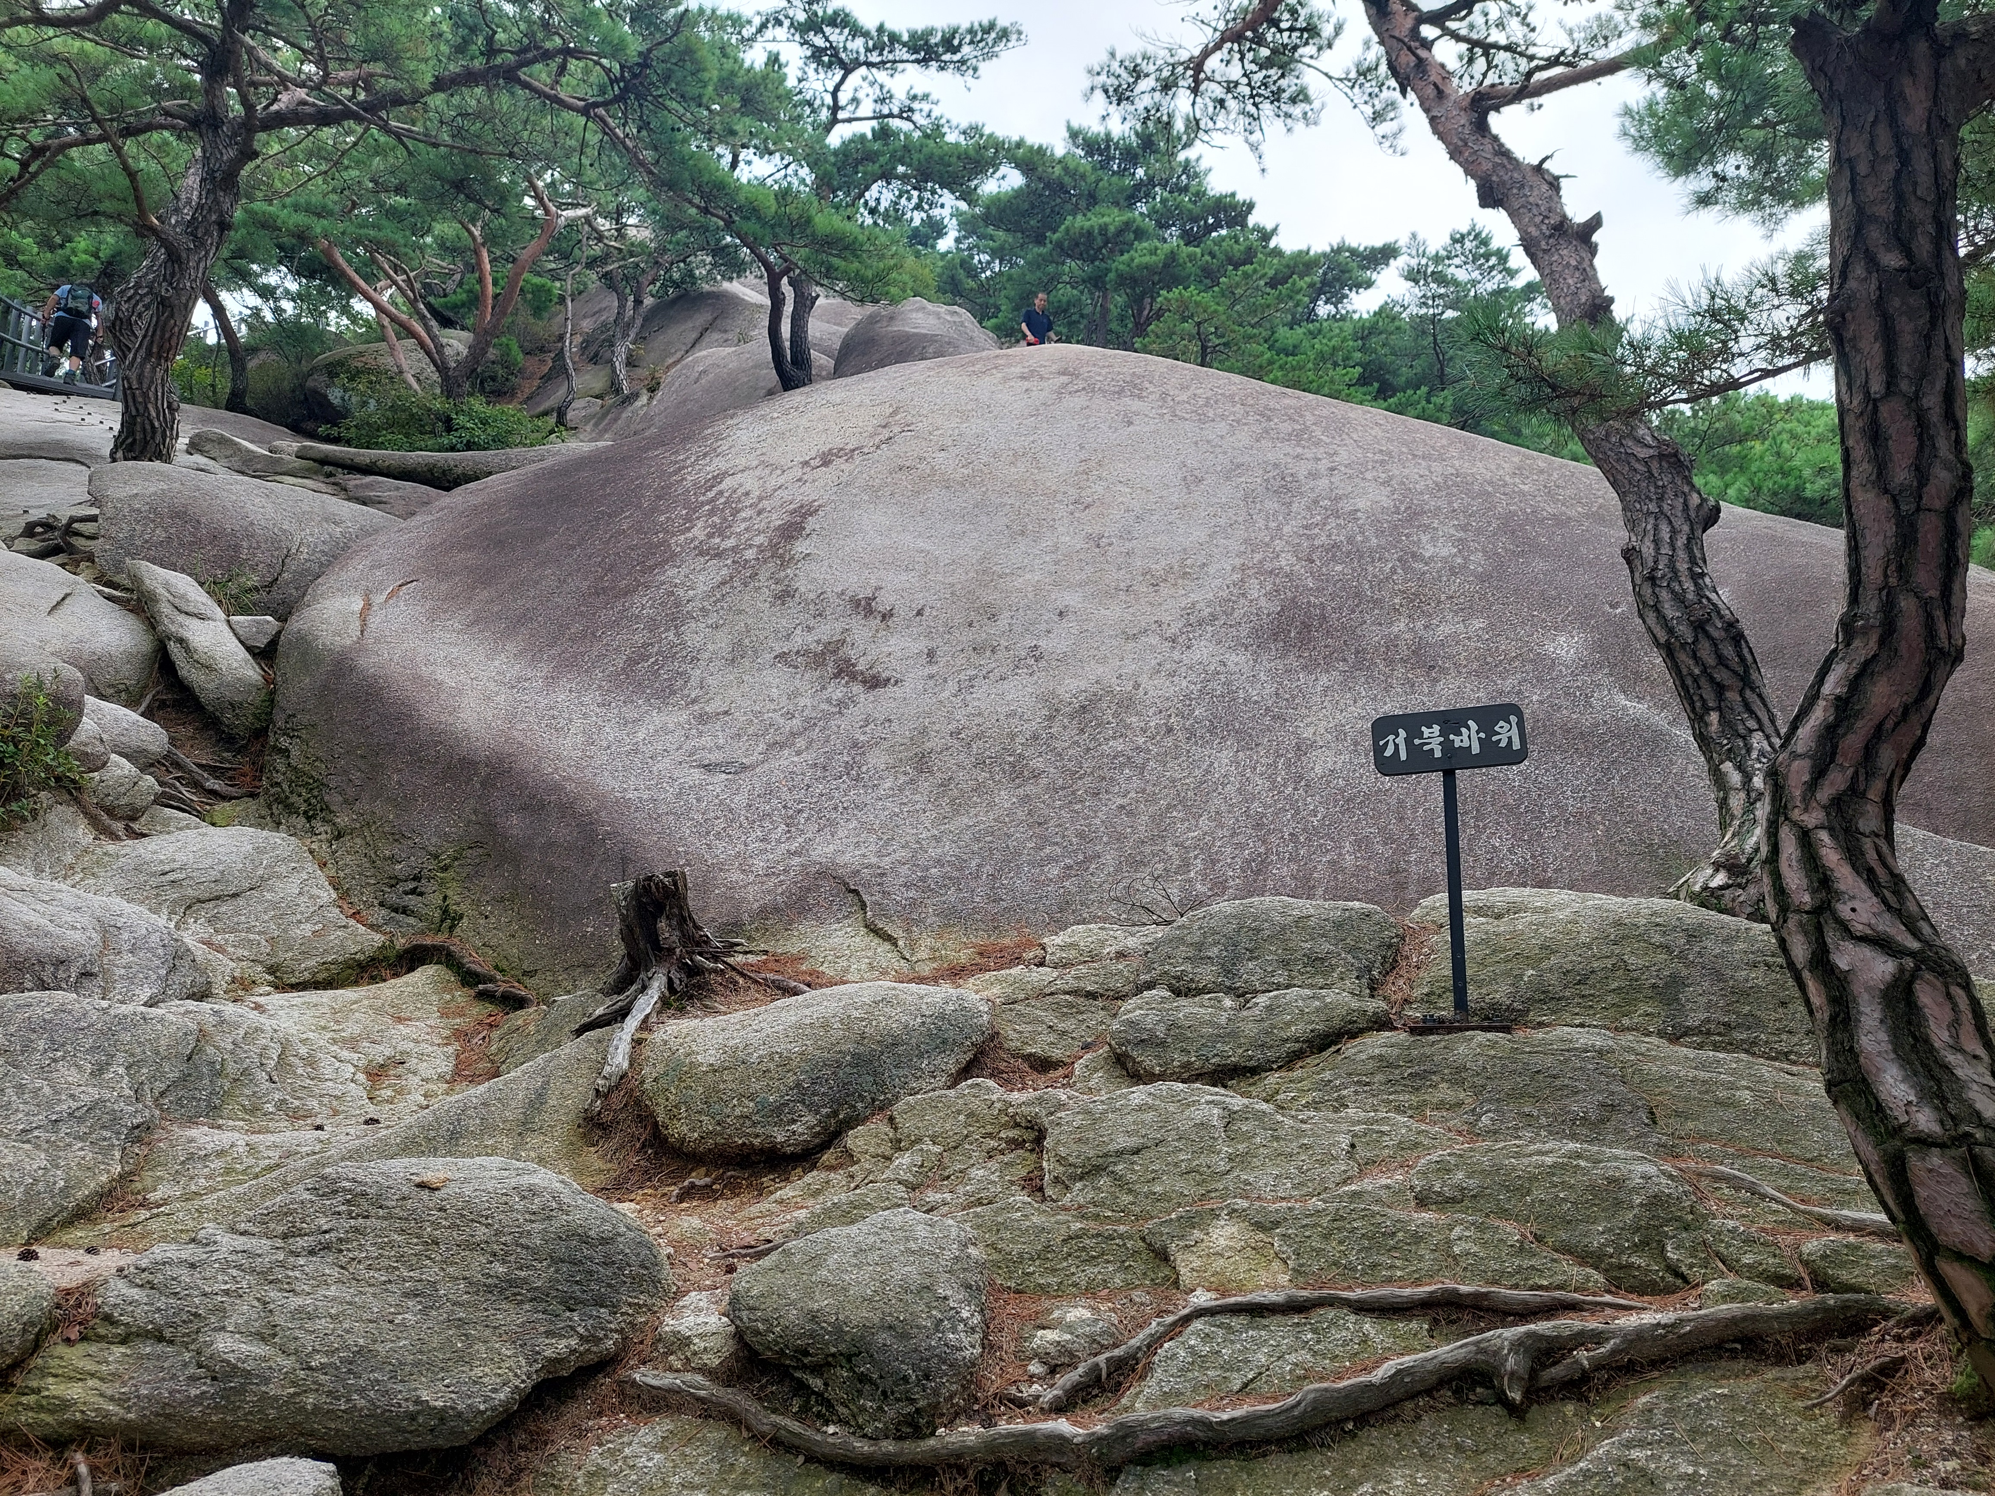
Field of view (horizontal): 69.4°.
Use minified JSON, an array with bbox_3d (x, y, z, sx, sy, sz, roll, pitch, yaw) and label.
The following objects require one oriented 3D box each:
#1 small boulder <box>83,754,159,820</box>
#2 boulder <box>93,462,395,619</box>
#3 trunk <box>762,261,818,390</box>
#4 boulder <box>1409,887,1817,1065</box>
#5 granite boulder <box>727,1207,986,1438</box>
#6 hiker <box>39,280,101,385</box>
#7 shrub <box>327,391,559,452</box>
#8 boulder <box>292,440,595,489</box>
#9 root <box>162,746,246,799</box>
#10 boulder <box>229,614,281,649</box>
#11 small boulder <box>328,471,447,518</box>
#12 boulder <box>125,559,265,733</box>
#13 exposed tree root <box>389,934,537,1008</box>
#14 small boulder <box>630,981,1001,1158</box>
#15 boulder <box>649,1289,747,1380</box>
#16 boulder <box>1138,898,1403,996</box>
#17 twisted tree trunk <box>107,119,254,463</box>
[{"bbox_3d":[-4.686,0.212,7.700,0.360,0.330,0.360,6,-12,-31],"label":"small boulder"},{"bbox_3d":[-5.722,-1.591,11.100,2.300,1.150,1.500,-2,-9,10],"label":"boulder"},{"bbox_3d":[-2.328,-4.699,16.000,0.520,1.500,0.400,0,-9,0],"label":"trunk"},{"bbox_3d":[2.665,0.975,6.150,1.750,0.680,0.950,-1,-9,5],"label":"boulder"},{"bbox_3d":[-0.347,1.415,3.550,0.620,0.500,0.520,1,-10,-5],"label":"granite boulder"},{"bbox_3d":[-10.611,-4.757,16.500,0.560,1.380,0.650,7,-12,-34],"label":"hiker"},{"bbox_3d":[-5.785,-3.416,15.000,2.150,0.650,1.100,4,-11,-22],"label":"shrub"},{"bbox_3d":[-5.218,-2.724,13.800,3.100,0.420,0.750,0,-9,0],"label":"boulder"},{"bbox_3d":[-4.354,0.141,7.900,0.420,0.220,0.350,6,-11,-29],"label":"root"},{"bbox_3d":[-4.959,-0.774,9.600,0.400,0.230,0.320,0,-9,0],"label":"boulder"},{"bbox_3d":[-5.309,-2.215,12.600,1.100,0.340,0.800,0,-9,0],"label":"small boulder"},{"bbox_3d":[-4.888,-0.605,8.800,0.800,1.000,0.600,0,-9,0],"label":"boulder"},{"bbox_3d":[-2.230,0.925,6.000,0.600,0.240,0.280,-2,-9,15],"label":"exposed tree root"},{"bbox_3d":[-0.604,1.061,4.750,1.120,0.480,0.620,3,-9,-18],"label":"small boulder"},{"bbox_3d":[-0.754,1.462,3.600,0.250,0.200,0.220,2,-10,-11],"label":"boulder"},{"bbox_3d":[1.120,0.827,5.900,1.070,0.420,0.650,-2,-10,11],"label":"boulder"},{"bbox_3d":[-6.822,-3.810,12.000,0.980,2.850,0.700,6,-12,-31],"label":"twisted tree trunk"}]

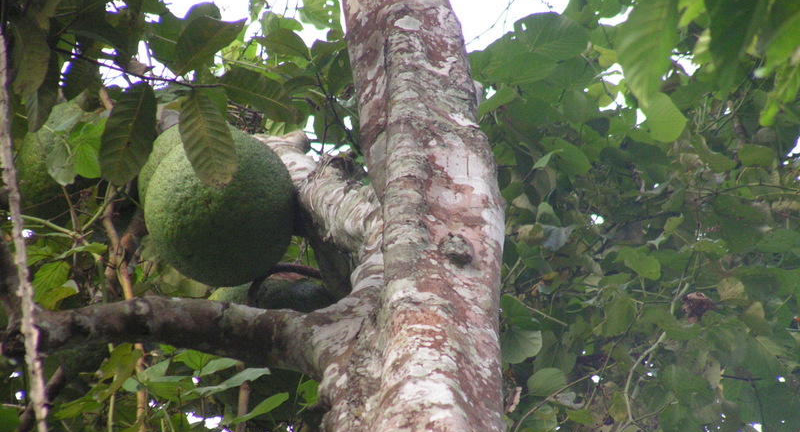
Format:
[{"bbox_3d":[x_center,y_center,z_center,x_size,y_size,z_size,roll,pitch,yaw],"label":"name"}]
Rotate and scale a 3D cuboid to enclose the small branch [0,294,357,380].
[{"bbox_3d":[-0.458,0.258,16.900,0.770,0.180,0.190,0,-22,0],"label":"small branch"}]

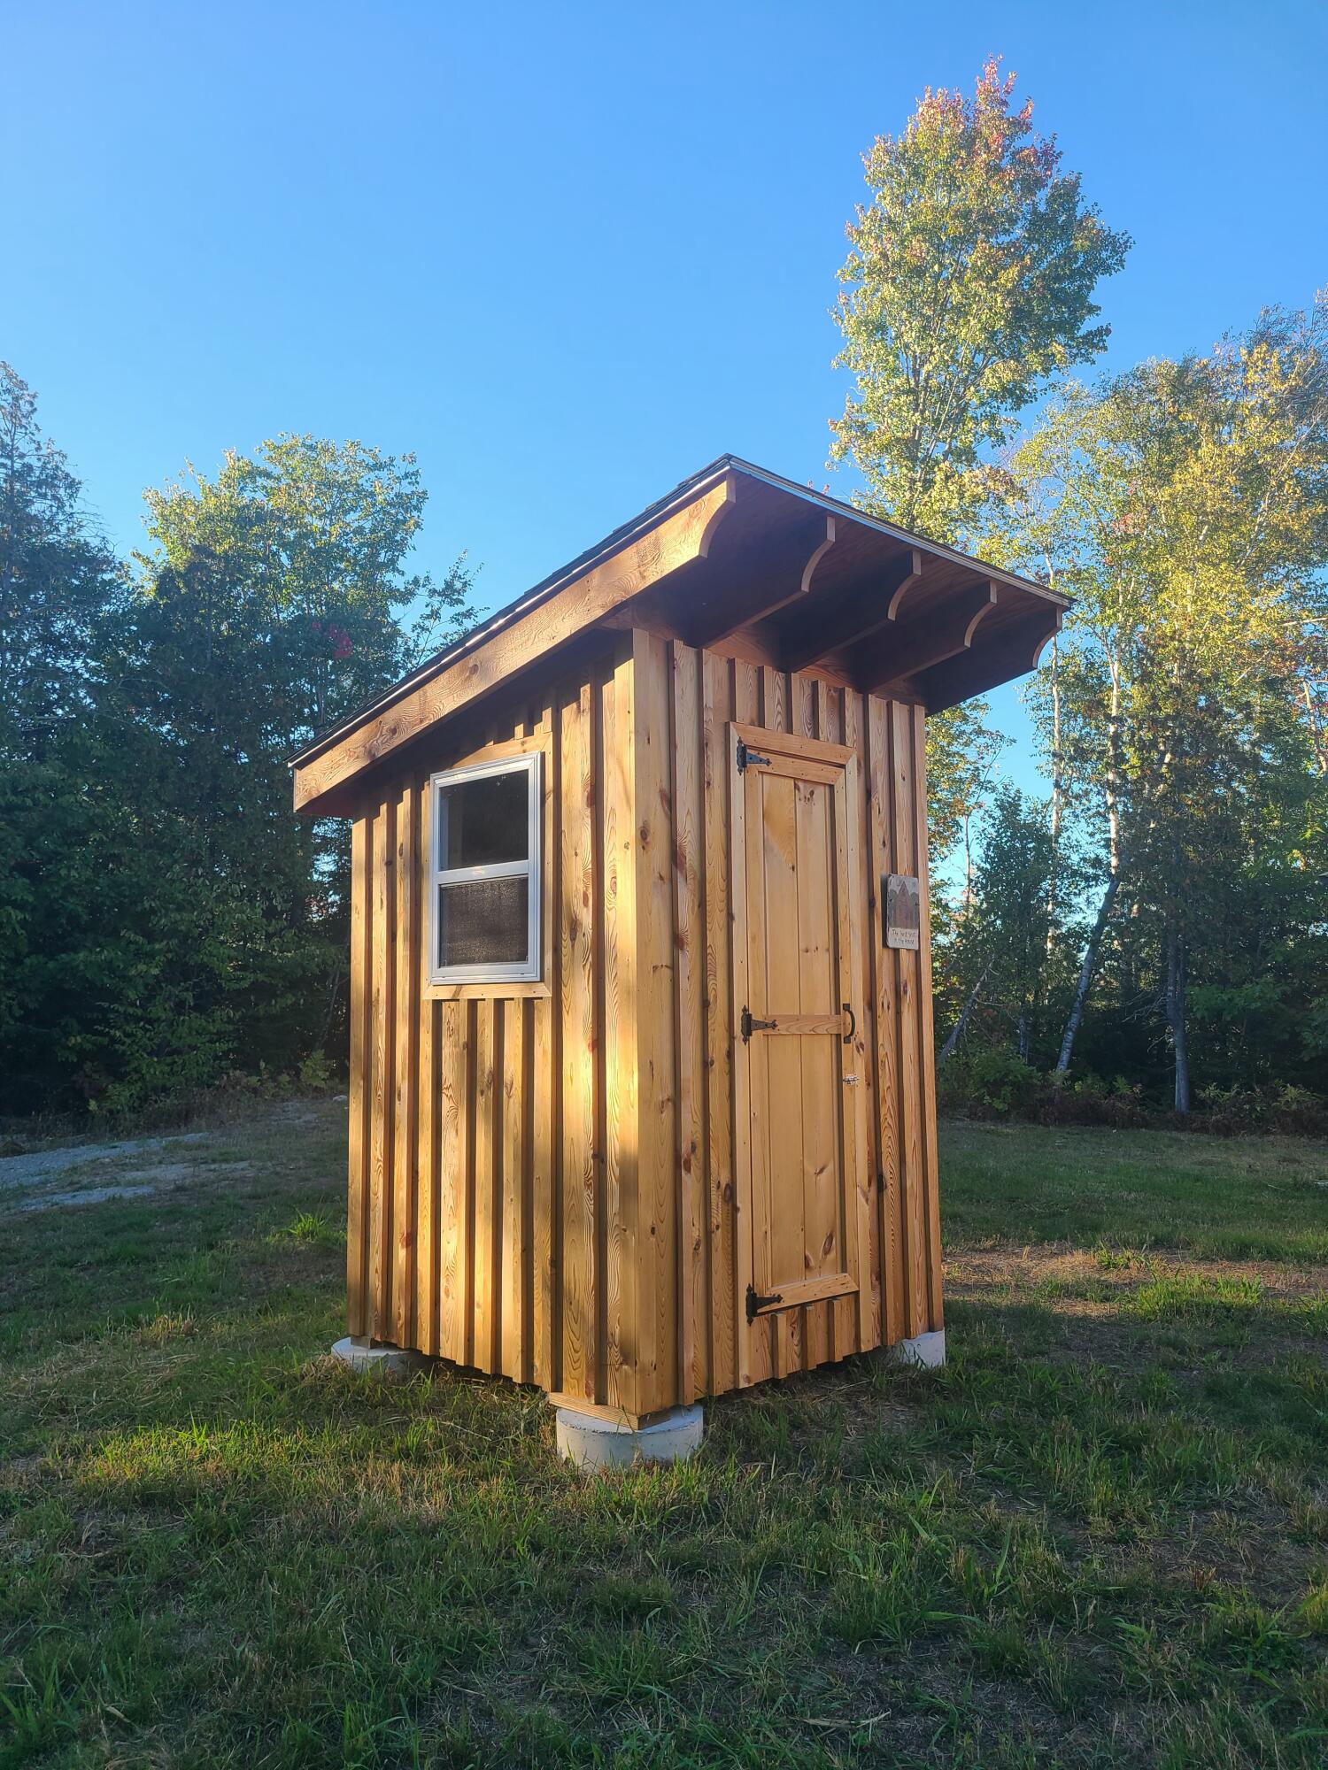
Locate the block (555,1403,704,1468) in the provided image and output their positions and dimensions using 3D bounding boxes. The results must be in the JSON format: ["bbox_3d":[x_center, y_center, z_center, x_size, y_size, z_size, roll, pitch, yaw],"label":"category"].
[{"bbox_3d":[-0.106,1.720,4.174,0.459,0.127,0.459,5,-8,-44],"label":"block"}]

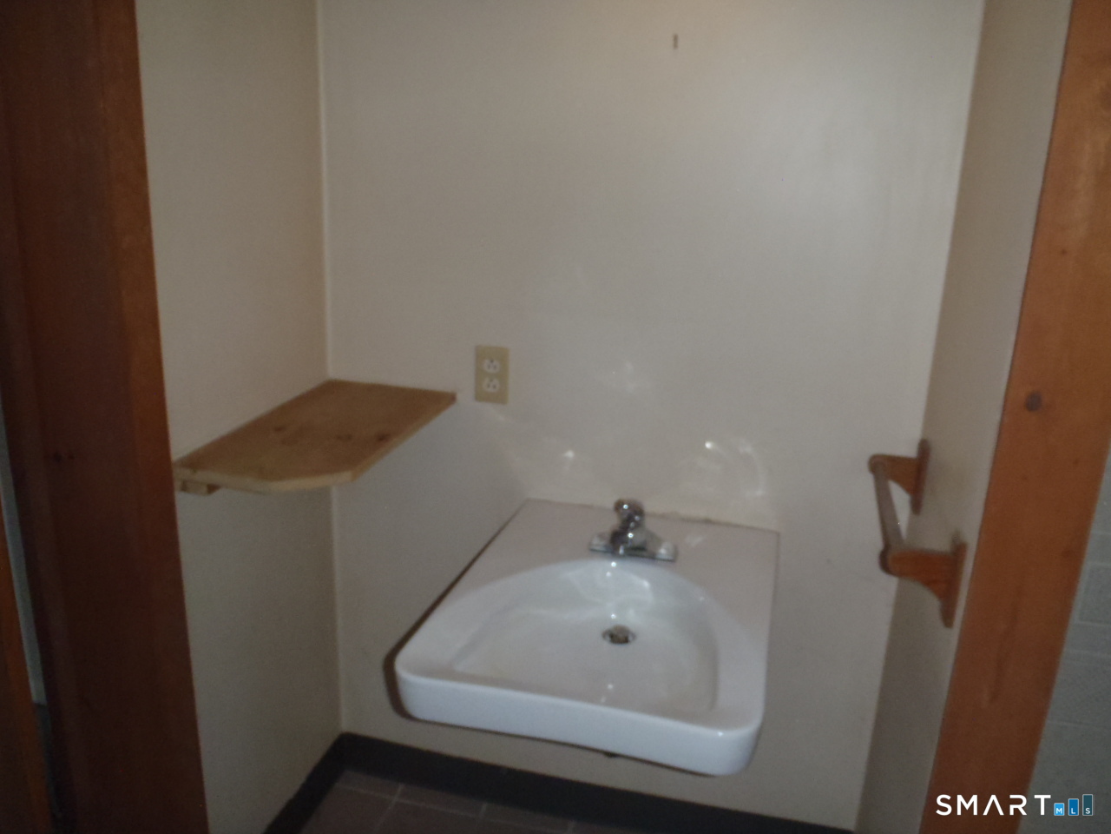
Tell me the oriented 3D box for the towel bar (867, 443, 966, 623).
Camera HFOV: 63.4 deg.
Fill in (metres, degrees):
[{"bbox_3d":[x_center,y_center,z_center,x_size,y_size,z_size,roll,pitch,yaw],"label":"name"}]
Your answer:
[{"bbox_3d":[0.544,0.156,1.411,0.100,0.125,0.445,6,17,13],"label":"towel bar"}]

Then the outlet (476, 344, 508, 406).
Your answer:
[{"bbox_3d":[-0.128,-0.083,1.787,0.070,0.115,0.008,6,17,13],"label":"outlet"}]

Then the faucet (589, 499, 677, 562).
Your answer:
[{"bbox_3d":[0.133,0.199,1.565,0.157,0.118,0.165,6,17,13],"label":"faucet"}]

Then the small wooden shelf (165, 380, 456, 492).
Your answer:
[{"bbox_3d":[-0.400,0.029,1.588,0.280,0.035,0.569,6,17,13],"label":"small wooden shelf"}]

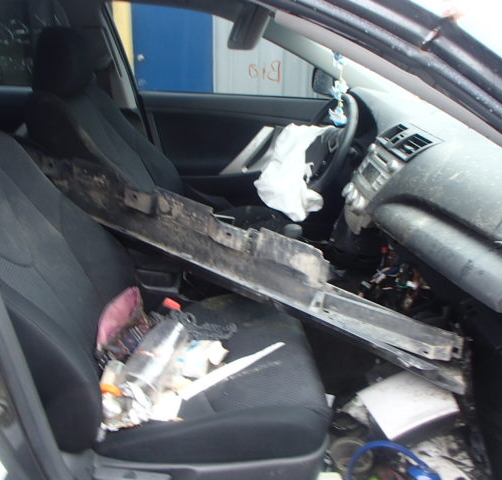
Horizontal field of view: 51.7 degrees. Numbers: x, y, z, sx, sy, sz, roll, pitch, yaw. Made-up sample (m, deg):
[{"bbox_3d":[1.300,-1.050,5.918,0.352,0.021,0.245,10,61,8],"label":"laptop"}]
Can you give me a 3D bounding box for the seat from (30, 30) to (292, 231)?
[{"bbox_3d":[-0.261,-0.244,1.774,0.820,0.905,0.520,-3,20,-8],"label":"seat"}]

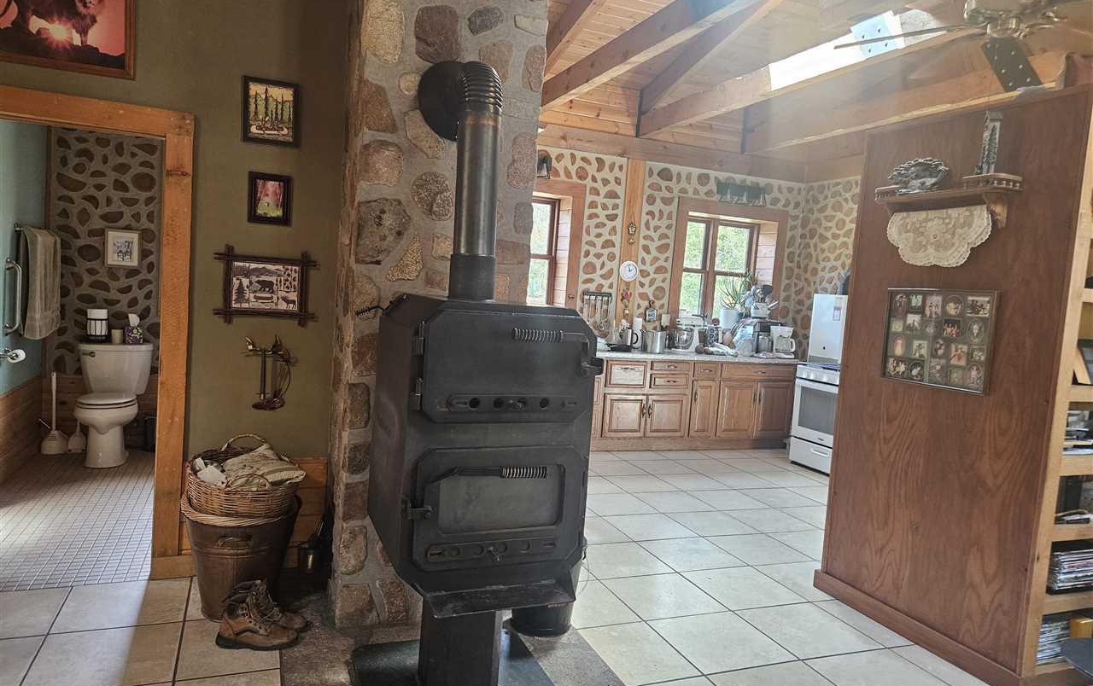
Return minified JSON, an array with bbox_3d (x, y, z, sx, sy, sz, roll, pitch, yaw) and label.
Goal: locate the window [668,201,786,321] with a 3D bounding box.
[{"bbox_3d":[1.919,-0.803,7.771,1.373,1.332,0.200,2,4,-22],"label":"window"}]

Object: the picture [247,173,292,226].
[{"bbox_3d":[-1.277,-0.666,3.355,0.183,0.227,0.024,2,4,-22],"label":"picture"}]

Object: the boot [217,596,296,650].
[{"bbox_3d":[-1.102,1.063,2.781,0.305,0.190,0.115,3,4,-12],"label":"boot"}]

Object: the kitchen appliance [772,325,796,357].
[{"bbox_3d":[2.481,-0.015,7.596,0.170,0.315,0.210,2,5,-30],"label":"kitchen appliance"}]

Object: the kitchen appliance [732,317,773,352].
[{"bbox_3d":[2.149,-0.051,7.609,0.300,0.340,0.280,2,4,-22],"label":"kitchen appliance"}]

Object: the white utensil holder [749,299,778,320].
[{"bbox_3d":[2.230,-0.344,7.510,0.270,0.190,0.200,2,4,-22],"label":"white utensil holder"}]

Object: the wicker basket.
[{"bbox_3d":[-1.269,0.564,3.037,0.455,0.220,0.510,2,4,-22],"label":"wicker basket"}]

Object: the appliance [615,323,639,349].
[{"bbox_3d":[0.797,-0.056,7.113,0.210,0.235,0.165,3,4,-8],"label":"appliance"}]

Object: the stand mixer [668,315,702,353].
[{"bbox_3d":[1.413,-0.099,7.304,0.360,0.365,0.220,4,4,-6],"label":"stand mixer"}]

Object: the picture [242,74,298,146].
[{"bbox_3d":[-1.258,-1.057,3.324,0.239,0.284,0.024,2,4,-22],"label":"picture"}]

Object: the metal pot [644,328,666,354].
[{"bbox_3d":[1.022,-0.003,6.922,0.215,0.205,0.215,4,4,0],"label":"metal pot"}]

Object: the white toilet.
[{"bbox_3d":[-3.067,0.443,5.122,0.475,0.805,0.735,2,4,-22],"label":"white toilet"}]

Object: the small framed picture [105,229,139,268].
[{"bbox_3d":[-3.164,-0.706,5.434,0.235,0.280,0.022,2,4,-22],"label":"small framed picture"}]

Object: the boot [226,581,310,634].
[{"bbox_3d":[-1.091,1.049,2.892,0.305,0.200,0.115,4,4,-5],"label":"boot"}]

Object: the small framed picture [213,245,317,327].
[{"bbox_3d":[-1.302,-0.263,3.384,0.462,0.355,0.030,2,4,-22],"label":"small framed picture"}]

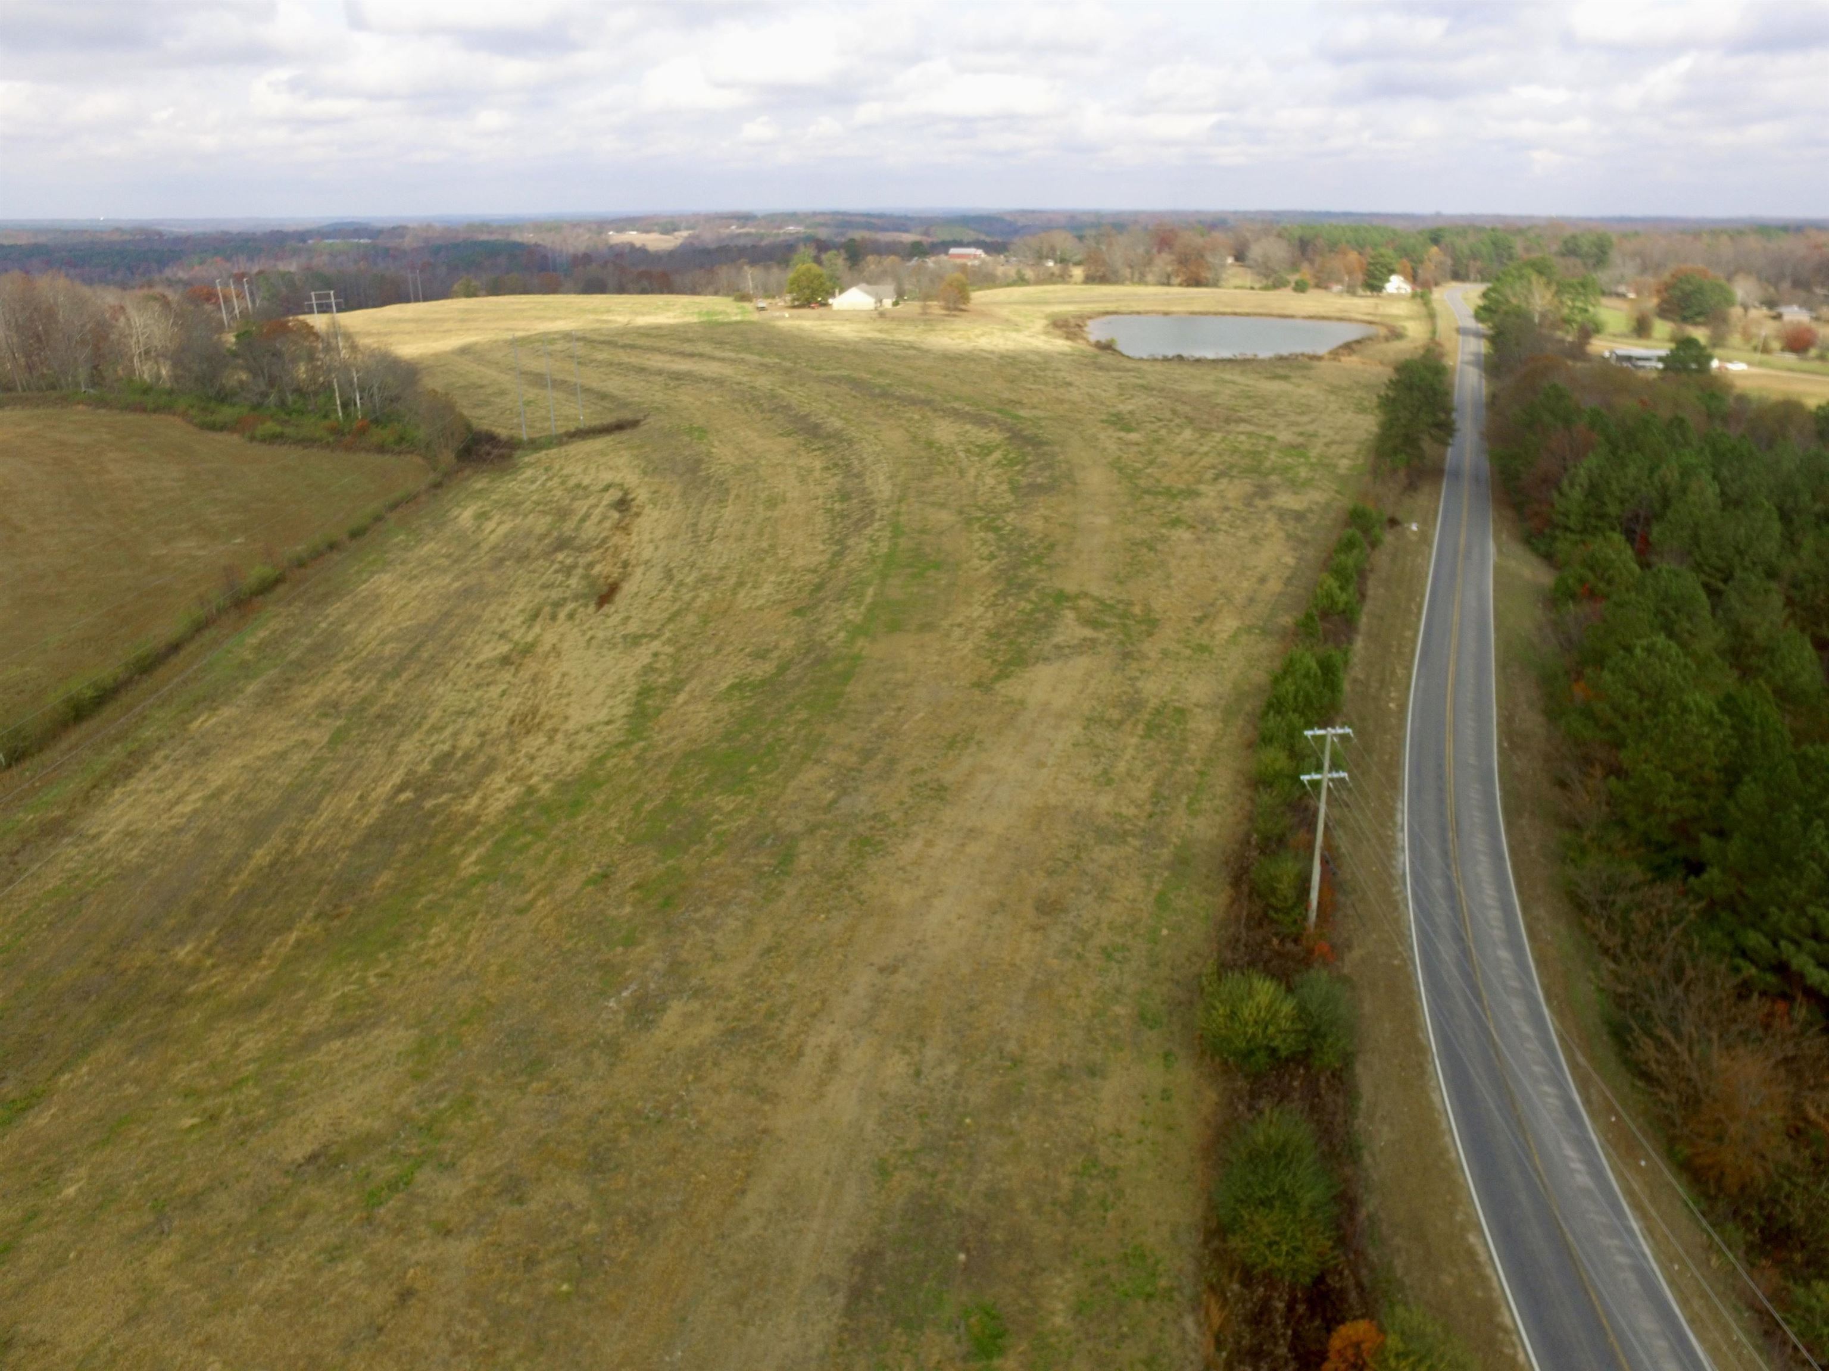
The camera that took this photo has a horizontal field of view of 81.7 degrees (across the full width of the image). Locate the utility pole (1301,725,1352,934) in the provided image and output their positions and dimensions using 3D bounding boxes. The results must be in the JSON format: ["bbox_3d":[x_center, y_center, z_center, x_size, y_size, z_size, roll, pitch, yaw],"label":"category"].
[{"bbox_3d":[21.336,7.804,55.485,2.550,12.513,0.500,-6,24,-2],"label":"utility pole"}]

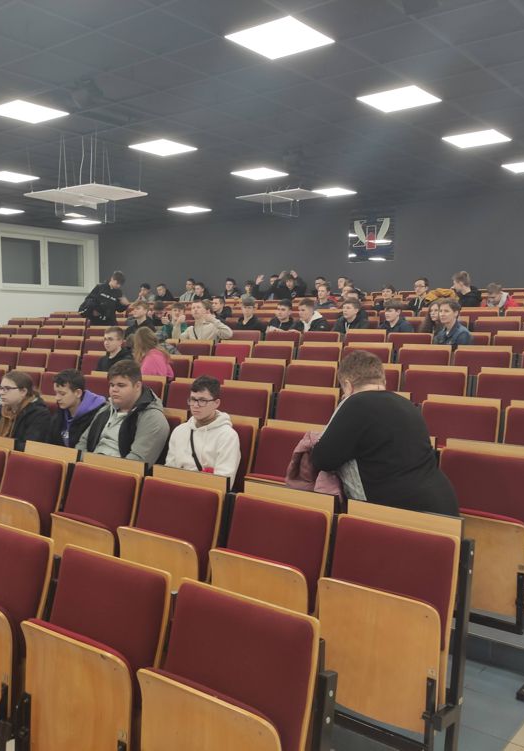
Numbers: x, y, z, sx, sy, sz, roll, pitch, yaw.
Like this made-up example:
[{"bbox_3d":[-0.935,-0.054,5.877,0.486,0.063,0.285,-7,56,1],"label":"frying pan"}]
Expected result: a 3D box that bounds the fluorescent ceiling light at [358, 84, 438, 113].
[{"bbox_3d":[1.234,-2.510,6.508,0.590,0.040,0.590,4,6,38],"label":"fluorescent ceiling light"}]

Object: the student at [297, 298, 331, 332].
[{"bbox_3d":[0.585,-0.285,8.571,0.520,1.240,0.740,4,6,38],"label":"student"}]

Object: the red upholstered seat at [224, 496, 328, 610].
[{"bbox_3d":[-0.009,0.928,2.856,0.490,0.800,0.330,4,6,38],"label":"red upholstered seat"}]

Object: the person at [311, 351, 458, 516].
[{"bbox_3d":[0.535,0.625,3.148,0.600,1.460,0.680,-2,5,-30],"label":"person"}]

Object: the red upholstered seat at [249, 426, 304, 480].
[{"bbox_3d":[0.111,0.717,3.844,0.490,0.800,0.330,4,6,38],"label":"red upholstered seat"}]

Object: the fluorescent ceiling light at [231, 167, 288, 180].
[{"bbox_3d":[-0.027,-2.741,9.776,0.590,0.040,0.590,4,6,38],"label":"fluorescent ceiling light"}]

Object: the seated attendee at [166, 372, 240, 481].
[{"bbox_3d":[-0.417,0.652,3.908,0.520,1.270,0.750,4,6,43],"label":"seated attendee"}]

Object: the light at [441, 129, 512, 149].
[{"bbox_3d":[2.394,-2.643,8.030,0.600,0.060,0.600,4,6,38],"label":"light"}]

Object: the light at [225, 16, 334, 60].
[{"bbox_3d":[0.131,-2.343,5.030,0.580,0.050,0.580,4,6,38],"label":"light"}]

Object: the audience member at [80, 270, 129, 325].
[{"bbox_3d":[-2.293,-0.685,10.667,0.580,1.640,0.580,-3,5,-34],"label":"audience member"}]

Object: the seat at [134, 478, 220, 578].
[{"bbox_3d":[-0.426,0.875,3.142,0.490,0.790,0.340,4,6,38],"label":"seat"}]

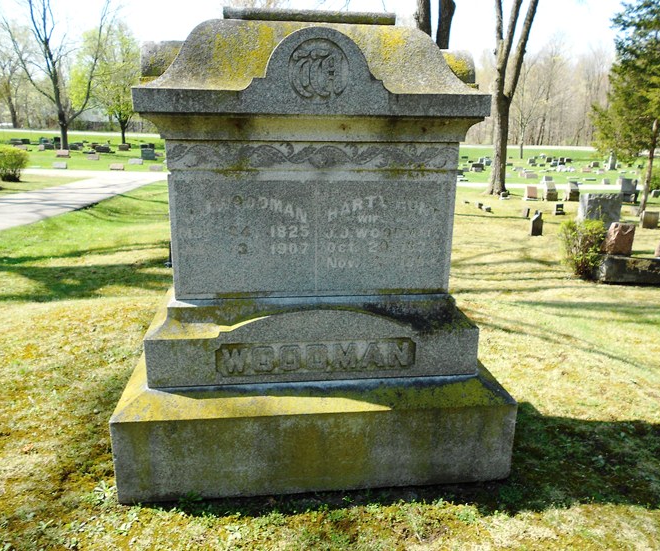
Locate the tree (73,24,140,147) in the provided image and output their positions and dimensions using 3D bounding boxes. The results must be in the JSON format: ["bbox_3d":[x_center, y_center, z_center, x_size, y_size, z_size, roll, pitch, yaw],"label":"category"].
[{"bbox_3d":[-15.897,-13.838,39.818,5.410,8.540,5.410,-5,17,-20],"label":"tree"}]

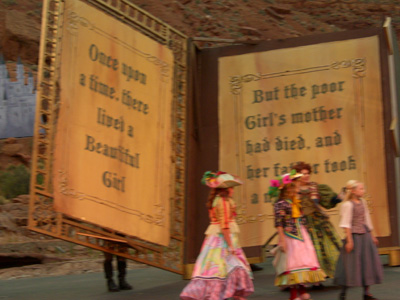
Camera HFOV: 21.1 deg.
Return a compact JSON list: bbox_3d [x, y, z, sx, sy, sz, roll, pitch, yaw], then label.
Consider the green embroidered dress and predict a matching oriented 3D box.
[{"bbox_3d":[1.587,1.122,14.700,0.750,1.350,0.750,-1,-1,42],"label":"green embroidered dress"}]

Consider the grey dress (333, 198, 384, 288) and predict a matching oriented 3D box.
[{"bbox_3d":[1.987,1.175,13.500,0.500,1.120,0.560,-1,-1,45],"label":"grey dress"}]

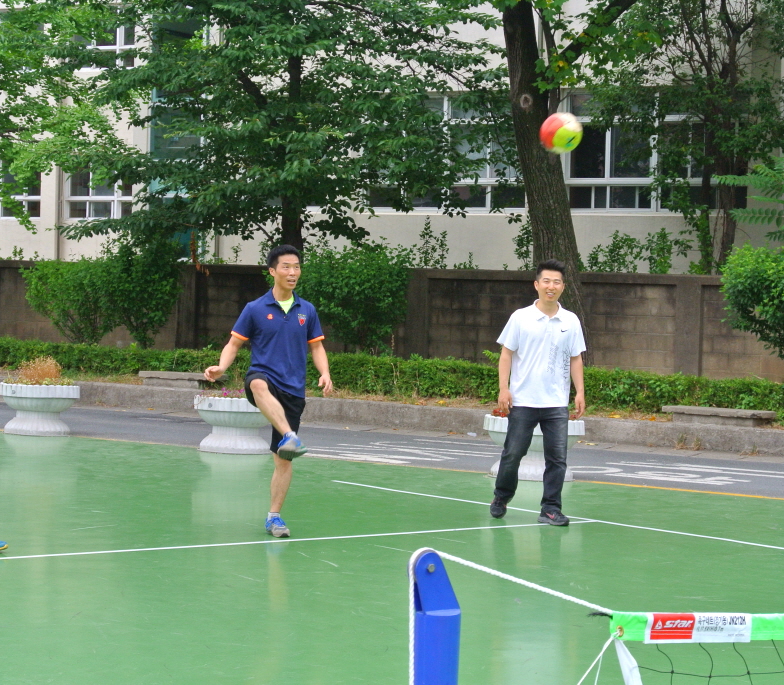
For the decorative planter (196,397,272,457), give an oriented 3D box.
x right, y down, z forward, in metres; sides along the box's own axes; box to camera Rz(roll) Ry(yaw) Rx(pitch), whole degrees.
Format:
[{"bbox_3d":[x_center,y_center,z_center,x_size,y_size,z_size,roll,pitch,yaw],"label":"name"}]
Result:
[{"bbox_3d":[-1.471,0.788,20.000,0.835,0.510,0.835,2,1,0],"label":"decorative planter"}]

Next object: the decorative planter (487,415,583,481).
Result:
[{"bbox_3d":[1.183,0.880,17.550,0.838,0.510,0.838,2,1,0],"label":"decorative planter"}]

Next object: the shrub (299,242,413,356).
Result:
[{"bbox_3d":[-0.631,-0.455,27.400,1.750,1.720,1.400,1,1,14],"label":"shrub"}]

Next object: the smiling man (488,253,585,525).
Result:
[{"bbox_3d":[0.980,0.341,14.100,0.620,1.750,0.450,1,1,-9],"label":"smiling man"}]

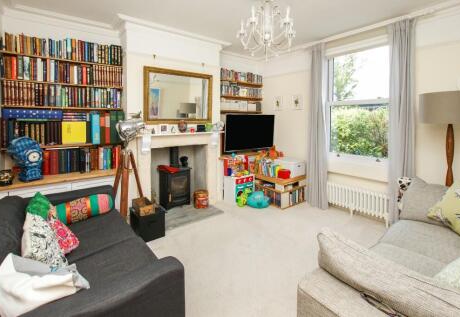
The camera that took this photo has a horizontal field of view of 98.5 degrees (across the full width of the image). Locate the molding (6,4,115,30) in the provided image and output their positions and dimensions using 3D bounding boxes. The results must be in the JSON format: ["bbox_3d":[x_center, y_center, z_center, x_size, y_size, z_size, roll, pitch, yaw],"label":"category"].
[{"bbox_3d":[-2.036,-1.739,2.454,1.009,0.083,0.094,-5,10,-33],"label":"molding"}]

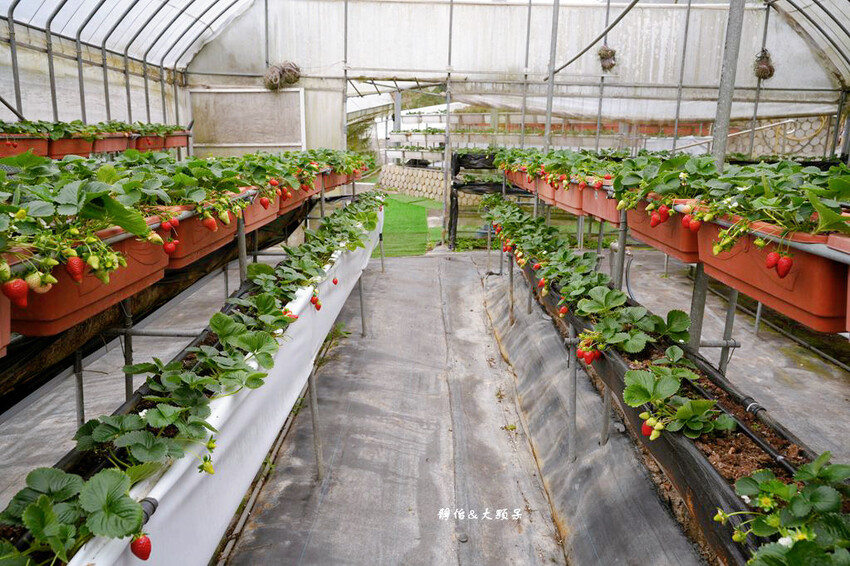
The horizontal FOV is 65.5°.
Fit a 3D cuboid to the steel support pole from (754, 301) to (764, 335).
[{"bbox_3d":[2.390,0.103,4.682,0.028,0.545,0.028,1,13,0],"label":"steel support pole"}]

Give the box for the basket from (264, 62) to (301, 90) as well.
[{"bbox_3d":[-1.617,-2.343,7.498,0.410,0.310,0.260,-1,13,-12],"label":"basket"}]

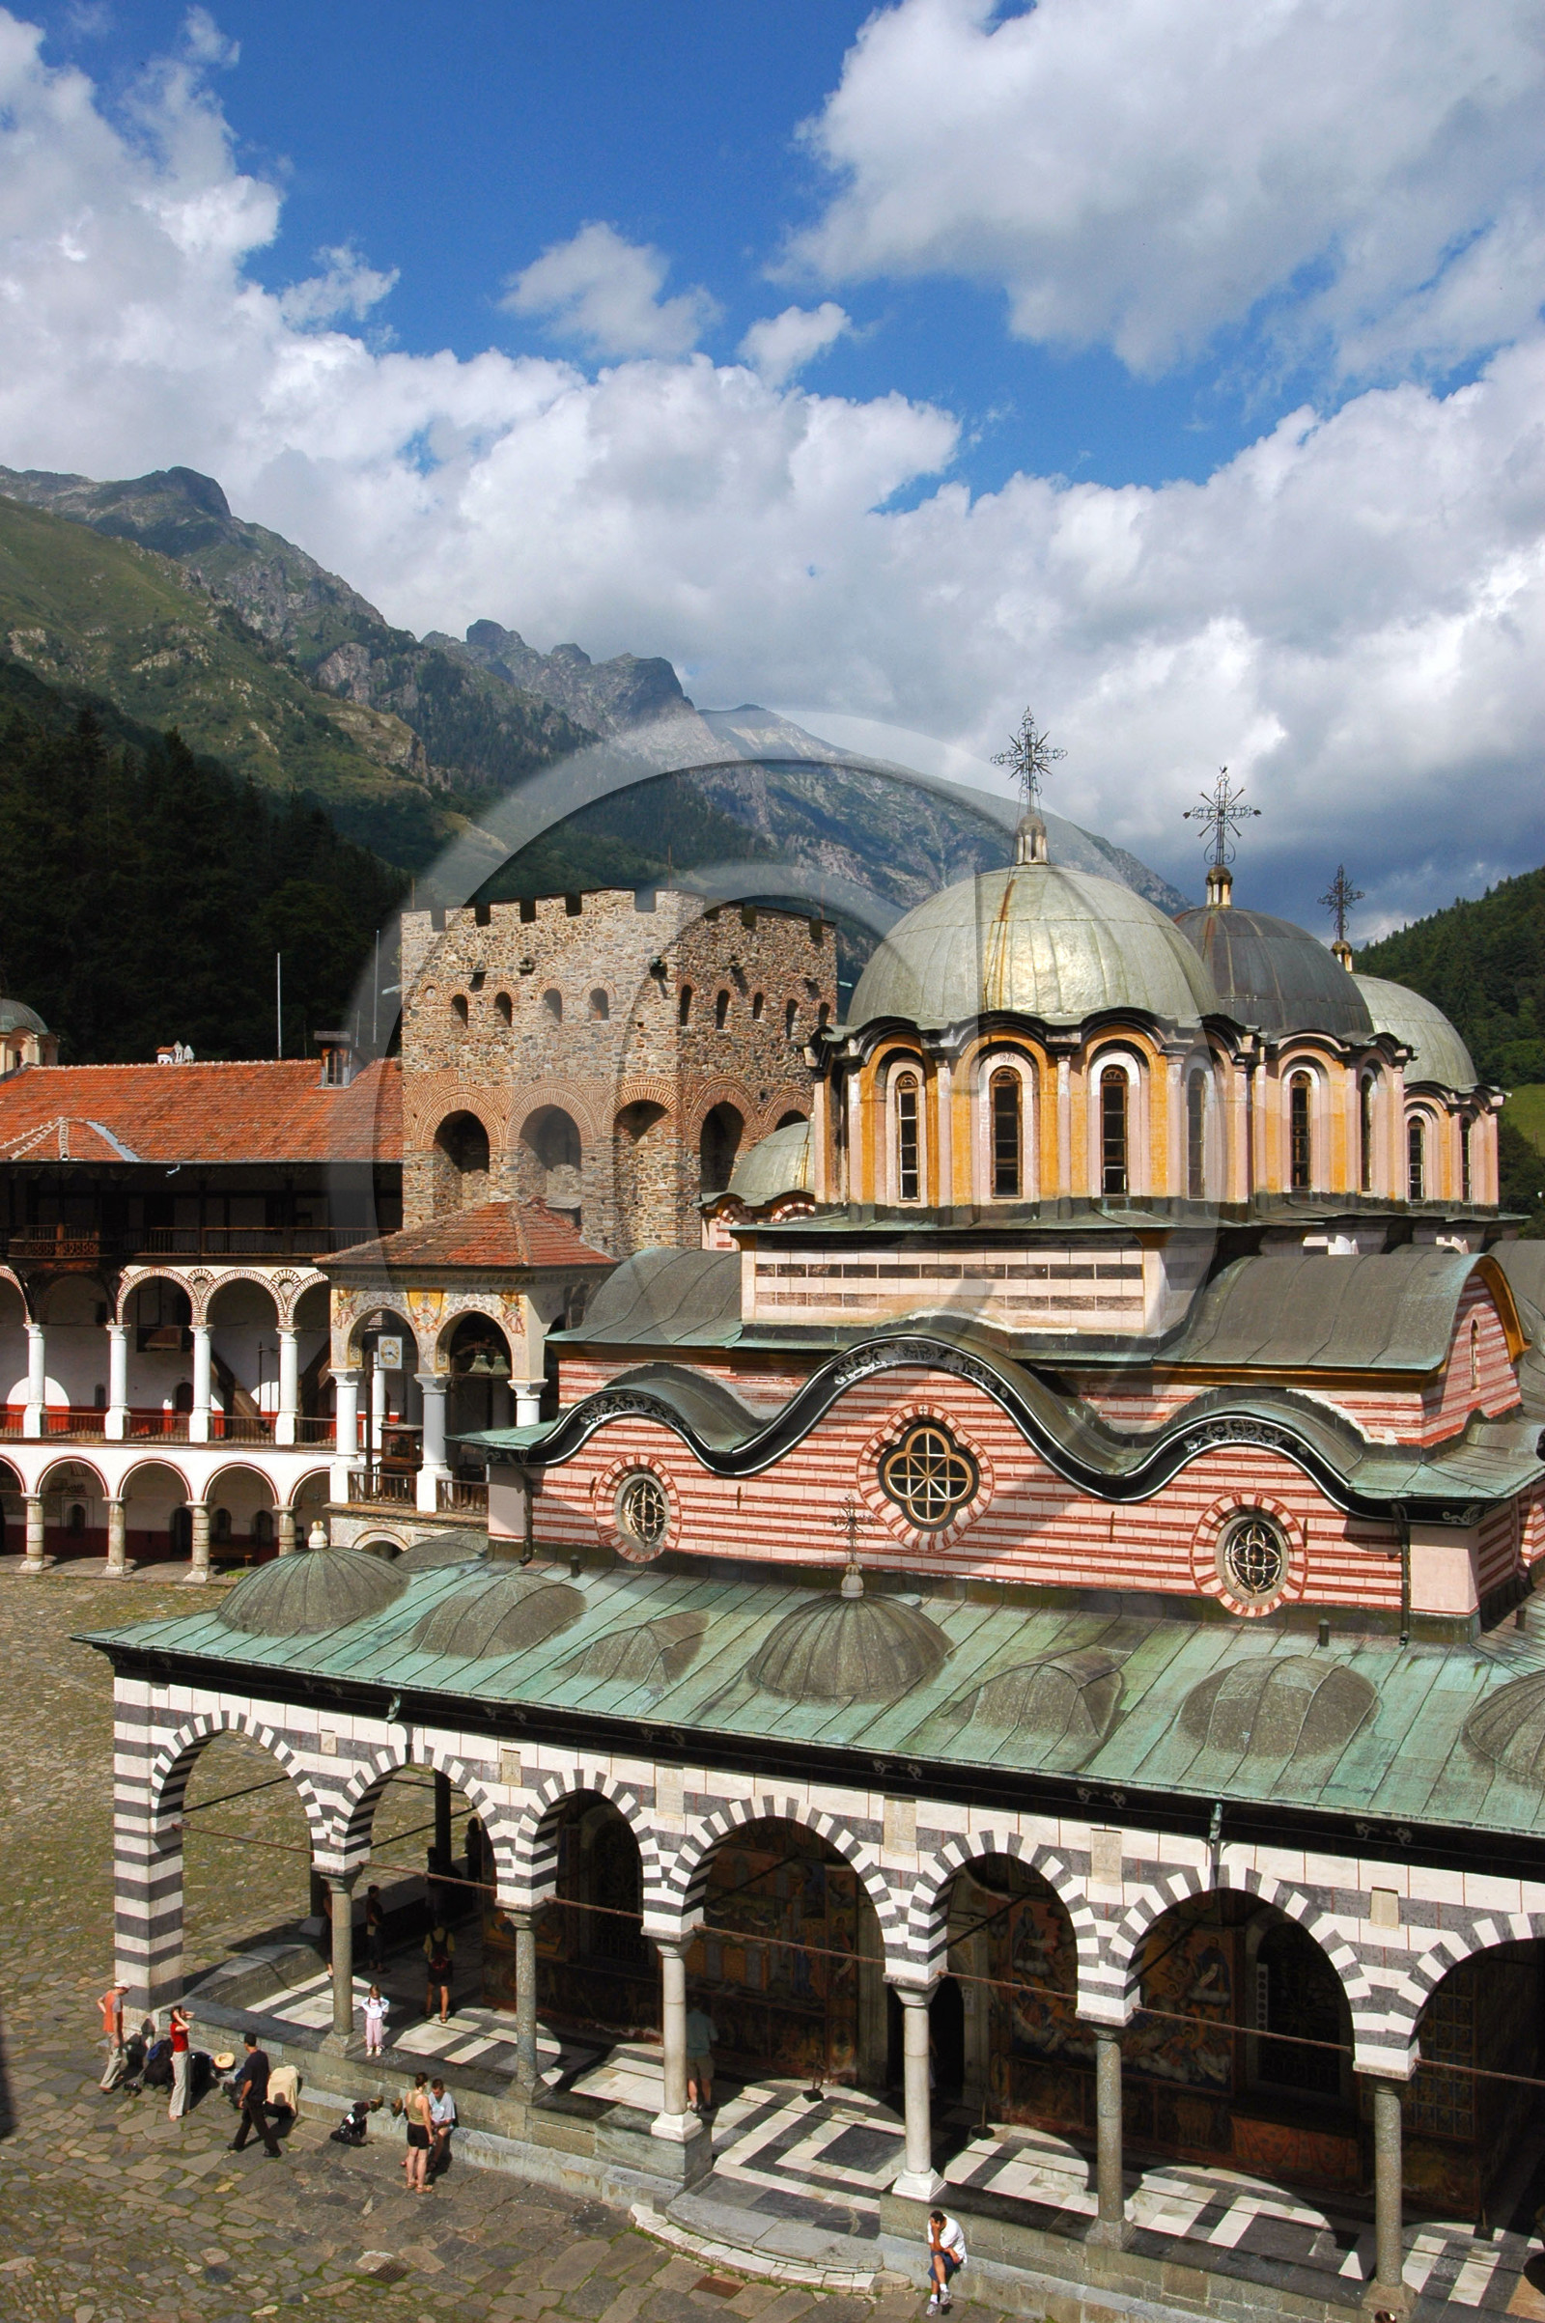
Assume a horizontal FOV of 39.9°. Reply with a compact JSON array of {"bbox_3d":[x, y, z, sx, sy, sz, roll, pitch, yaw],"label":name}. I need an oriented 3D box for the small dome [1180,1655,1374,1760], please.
[{"bbox_3d":[6.731,7.162,28.403,2.596,0.967,2.596,-1,-2,30],"label":"small dome"}]

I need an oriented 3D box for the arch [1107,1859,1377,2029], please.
[{"bbox_3d":[5.964,9.722,26.885,3.461,1.832,0.611,-1,-2,30],"label":"arch"}]

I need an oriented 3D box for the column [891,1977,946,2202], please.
[{"bbox_3d":[1.932,12.202,28.039,0.500,2.644,0.500,-2,-2,30],"label":"column"}]

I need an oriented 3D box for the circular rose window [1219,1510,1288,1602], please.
[{"bbox_3d":[7.076,5.808,31.304,1.120,1.344,0.250,-1,-2,30],"label":"circular rose window"}]

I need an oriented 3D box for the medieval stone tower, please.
[{"bbox_3d":[-4.592,3.971,66.861,10.043,23.030,9.396,-1,-2,30],"label":"medieval stone tower"}]

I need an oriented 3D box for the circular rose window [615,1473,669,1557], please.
[{"bbox_3d":[-2.123,5.986,36.081,1.380,1.410,0.250,-1,-2,30],"label":"circular rose window"}]

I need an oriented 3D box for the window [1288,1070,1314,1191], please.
[{"bbox_3d":[10.474,-0.610,42.311,0.580,2.414,0.250,0,-2,-14],"label":"window"}]

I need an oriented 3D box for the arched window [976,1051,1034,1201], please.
[{"bbox_3d":[3.699,-0.563,33.860,0.930,2.370,0.250,-1,-2,15],"label":"arched window"}]

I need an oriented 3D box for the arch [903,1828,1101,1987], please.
[{"bbox_3d":[3.187,9.807,28.493,2.830,1.850,0.630,-1,-2,30],"label":"arch"}]

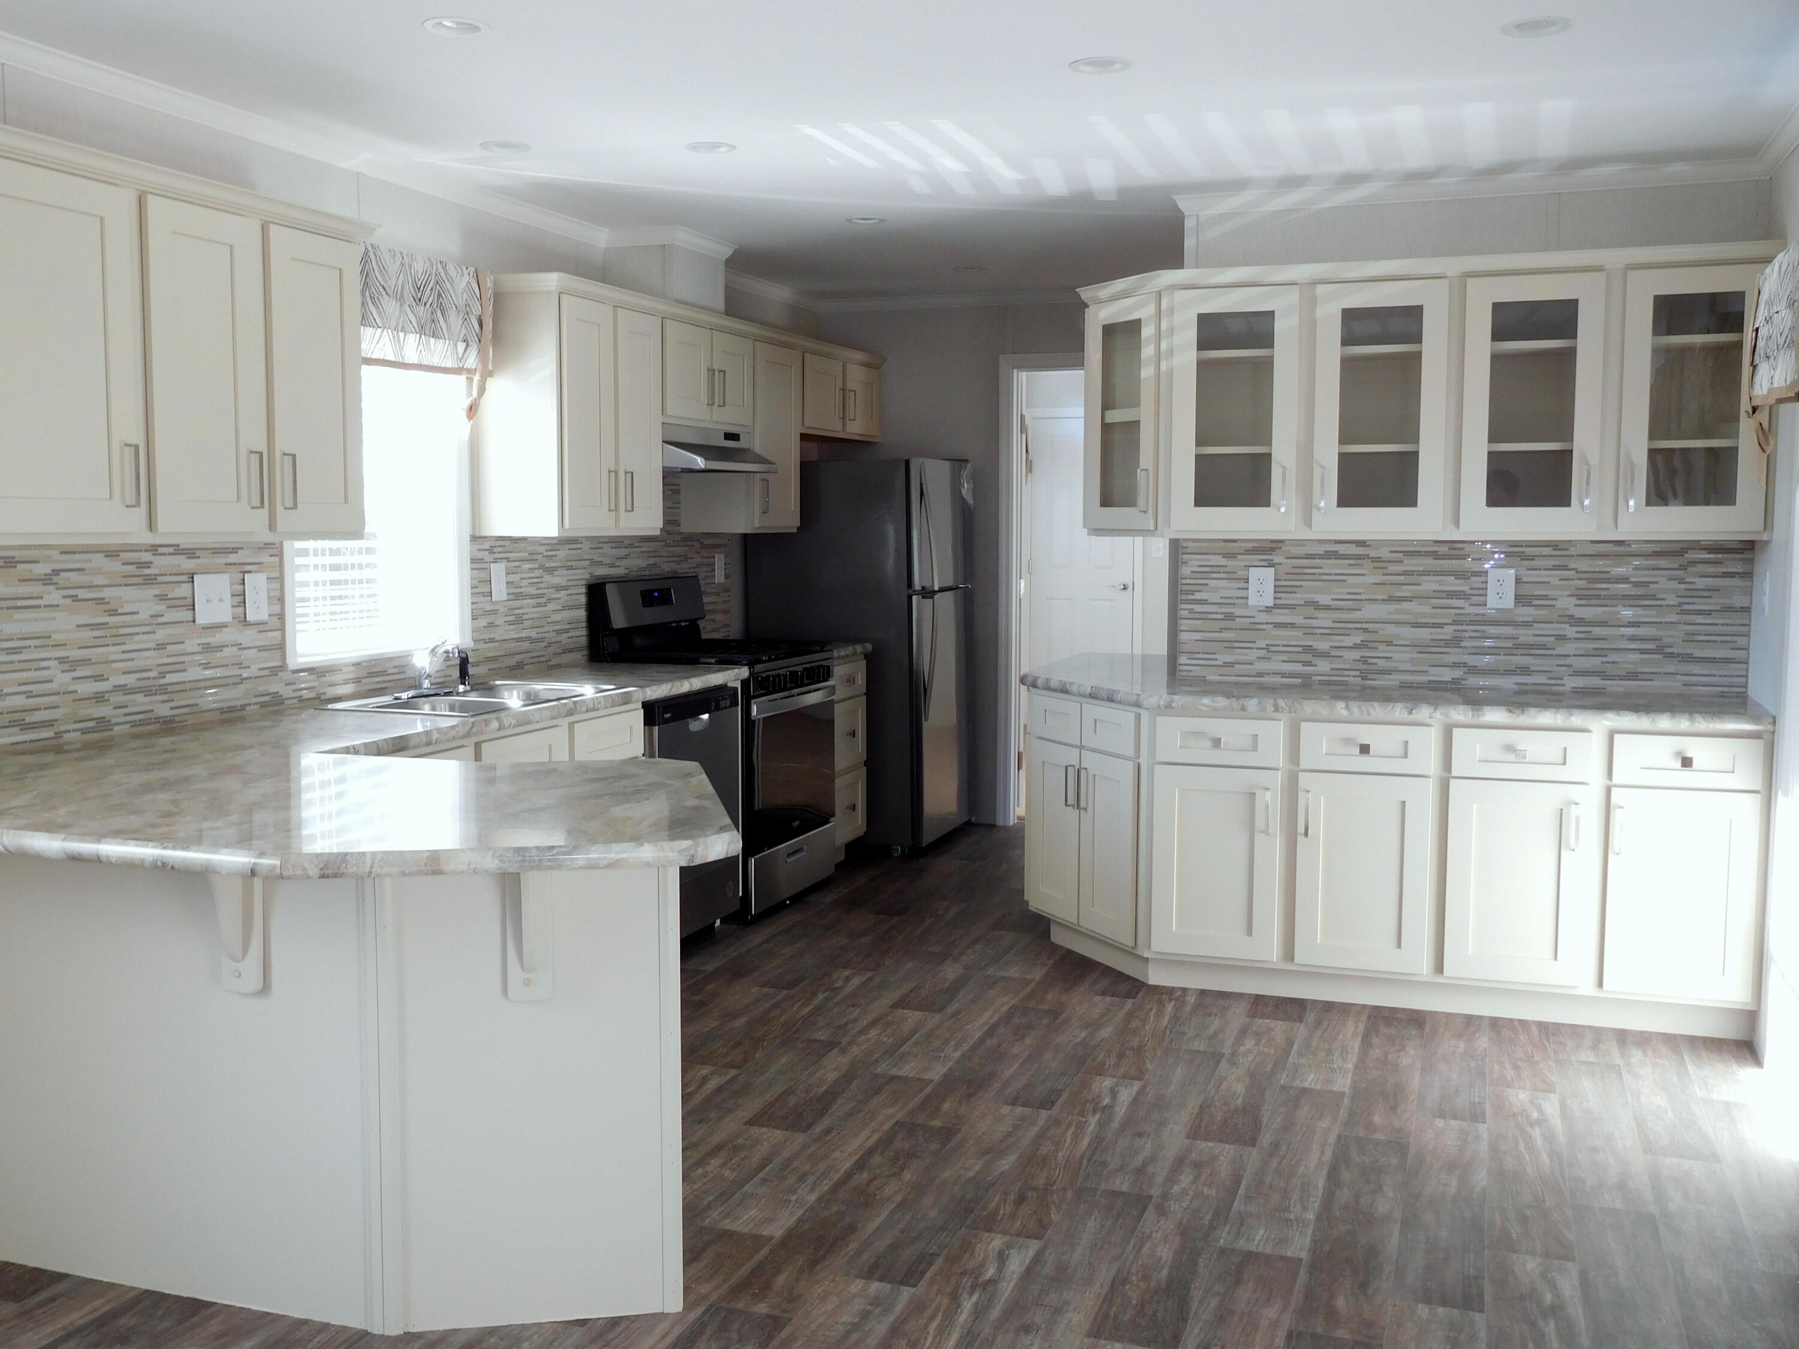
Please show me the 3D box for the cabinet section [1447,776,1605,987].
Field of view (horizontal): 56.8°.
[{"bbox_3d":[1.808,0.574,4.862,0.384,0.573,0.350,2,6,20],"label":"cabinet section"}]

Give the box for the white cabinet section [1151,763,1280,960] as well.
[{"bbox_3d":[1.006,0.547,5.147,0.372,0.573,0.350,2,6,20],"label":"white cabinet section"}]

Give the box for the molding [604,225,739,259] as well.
[{"bbox_3d":[-0.858,-1.600,6.228,0.334,0.055,0.470,2,6,20],"label":"molding"}]

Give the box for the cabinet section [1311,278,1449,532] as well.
[{"bbox_3d":[1.483,-0.812,5.107,0.387,0.738,0.344,2,6,20],"label":"cabinet section"}]

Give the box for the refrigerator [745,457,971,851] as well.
[{"bbox_3d":[-0.156,-0.096,7.401,0.835,1.685,0.710,2,5,20],"label":"refrigerator"}]

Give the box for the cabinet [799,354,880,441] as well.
[{"bbox_3d":[-0.409,-1.226,7.425,0.330,0.330,0.995,2,5,20],"label":"cabinet"}]

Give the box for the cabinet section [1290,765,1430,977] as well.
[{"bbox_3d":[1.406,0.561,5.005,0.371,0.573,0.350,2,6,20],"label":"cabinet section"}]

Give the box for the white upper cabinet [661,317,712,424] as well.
[{"bbox_3d":[-0.913,-1.085,6.018,0.330,0.362,0.387,2,5,20],"label":"white upper cabinet"}]

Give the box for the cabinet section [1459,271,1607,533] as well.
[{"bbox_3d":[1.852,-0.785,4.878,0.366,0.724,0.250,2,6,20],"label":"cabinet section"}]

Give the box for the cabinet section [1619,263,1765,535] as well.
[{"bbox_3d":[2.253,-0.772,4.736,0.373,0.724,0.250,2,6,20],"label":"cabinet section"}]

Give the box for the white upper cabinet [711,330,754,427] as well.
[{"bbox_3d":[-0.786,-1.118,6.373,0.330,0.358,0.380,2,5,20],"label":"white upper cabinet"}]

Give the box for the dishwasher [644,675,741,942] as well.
[{"bbox_3d":[-0.935,0.461,5.582,0.610,0.837,0.600,2,5,20],"label":"dishwasher"}]

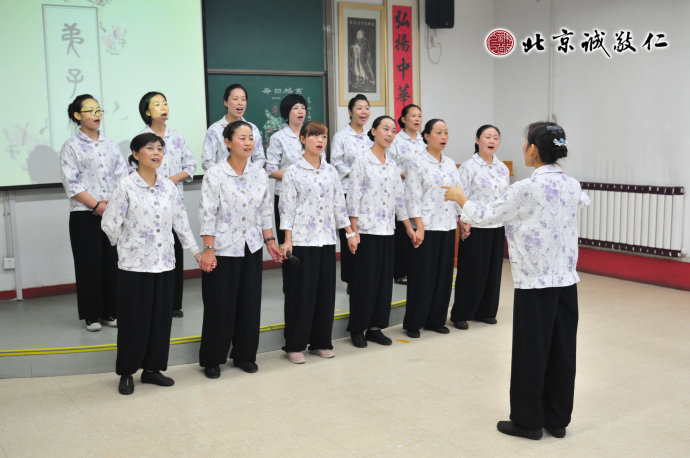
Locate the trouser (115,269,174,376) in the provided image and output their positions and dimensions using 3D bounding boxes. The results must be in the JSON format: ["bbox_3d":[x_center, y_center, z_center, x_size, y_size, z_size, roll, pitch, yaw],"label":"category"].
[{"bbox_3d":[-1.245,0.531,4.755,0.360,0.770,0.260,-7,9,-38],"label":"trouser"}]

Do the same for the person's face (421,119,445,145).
[{"bbox_3d":[0.660,-0.713,5.700,0.160,0.215,0.185,-7,9,-38],"label":"person's face"}]

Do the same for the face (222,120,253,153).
[{"bbox_3d":[-0.672,-0.574,4.856,0.180,0.215,0.160,6,10,44],"label":"face"}]

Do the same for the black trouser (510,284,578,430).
[{"bbox_3d":[1.004,0.604,3.853,0.360,0.800,0.270,-6,8,-31],"label":"black trouser"}]

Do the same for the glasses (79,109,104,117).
[{"bbox_3d":[-1.778,-0.816,5.378,0.140,0.045,0.142,4,9,33],"label":"glasses"}]

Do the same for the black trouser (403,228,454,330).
[{"bbox_3d":[0.643,0.349,5.894,0.380,0.840,0.260,-4,8,-23],"label":"black trouser"}]

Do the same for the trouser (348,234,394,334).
[{"bbox_3d":[0.194,0.361,5.610,0.340,0.800,0.260,-6,9,-33],"label":"trouser"}]

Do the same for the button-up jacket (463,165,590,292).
[{"bbox_3d":[0.909,-0.013,3.833,0.560,0.630,0.440,-5,8,-28],"label":"button-up jacket"}]

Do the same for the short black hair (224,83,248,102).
[{"bbox_3d":[-0.855,-1.063,6.030,0.170,0.190,0.210,-6,8,-33],"label":"short black hair"}]

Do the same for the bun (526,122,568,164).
[{"bbox_3d":[0.993,-0.419,3.753,0.170,0.220,0.200,-8,10,-43],"label":"bun"}]

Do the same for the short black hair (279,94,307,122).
[{"bbox_3d":[-0.427,-0.975,6.223,0.215,0.245,0.225,-7,10,-41],"label":"short black hair"}]

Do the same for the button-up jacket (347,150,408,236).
[{"bbox_3d":[0.242,-0.265,5.707,0.510,0.640,0.280,-6,8,-34],"label":"button-up jacket"}]

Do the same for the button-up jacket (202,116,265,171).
[{"bbox_3d":[-0.876,-0.594,6.019,0.530,0.610,0.310,-6,8,-34],"label":"button-up jacket"}]

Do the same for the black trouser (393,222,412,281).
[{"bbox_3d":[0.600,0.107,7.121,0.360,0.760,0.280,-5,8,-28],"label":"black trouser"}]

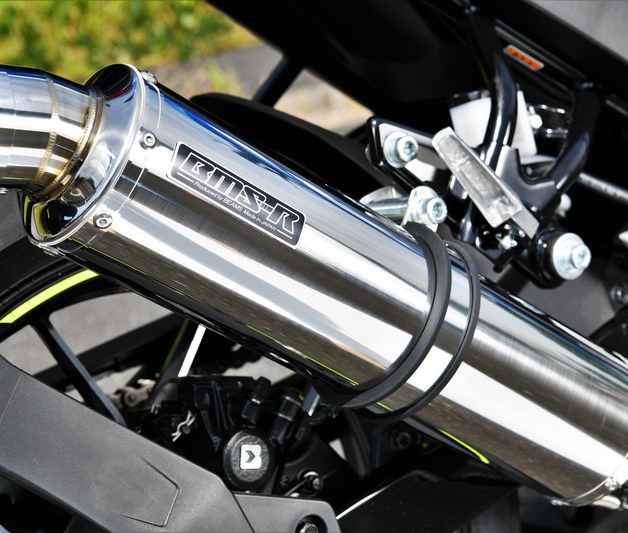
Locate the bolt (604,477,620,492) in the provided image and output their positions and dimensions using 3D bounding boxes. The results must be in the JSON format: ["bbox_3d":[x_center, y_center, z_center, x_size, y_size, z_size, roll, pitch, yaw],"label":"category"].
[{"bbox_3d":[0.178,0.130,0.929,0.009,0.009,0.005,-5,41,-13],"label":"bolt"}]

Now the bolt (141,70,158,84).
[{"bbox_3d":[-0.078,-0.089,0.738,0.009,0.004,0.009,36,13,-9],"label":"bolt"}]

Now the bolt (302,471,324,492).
[{"bbox_3d":[0.000,0.134,0.970,0.013,0.013,0.009,-14,10,-37],"label":"bolt"}]

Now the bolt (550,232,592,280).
[{"bbox_3d":[0.145,-0.006,0.880,0.026,0.026,0.013,-14,10,-37],"label":"bolt"}]

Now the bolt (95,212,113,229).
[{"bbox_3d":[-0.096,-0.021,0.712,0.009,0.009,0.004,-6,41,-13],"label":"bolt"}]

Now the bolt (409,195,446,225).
[{"bbox_3d":[0.063,-0.031,0.860,0.017,0.017,0.015,-14,10,-37],"label":"bolt"}]

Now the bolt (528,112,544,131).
[{"bbox_3d":[0.140,-0.091,0.980,0.011,0.011,0.007,-14,10,-37],"label":"bolt"}]

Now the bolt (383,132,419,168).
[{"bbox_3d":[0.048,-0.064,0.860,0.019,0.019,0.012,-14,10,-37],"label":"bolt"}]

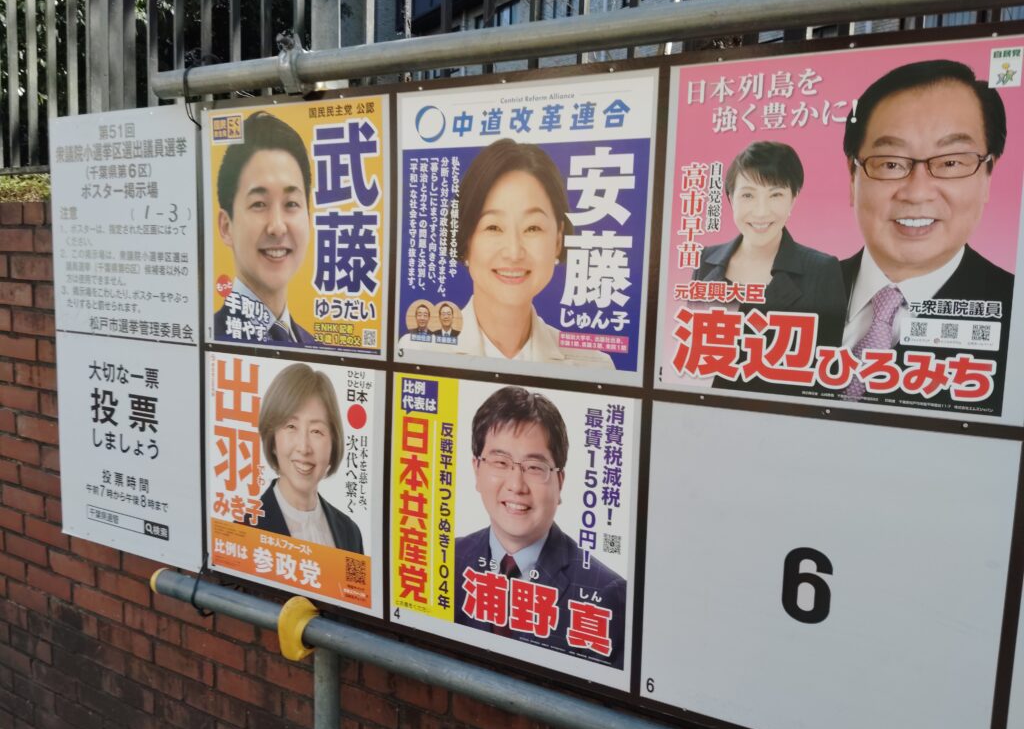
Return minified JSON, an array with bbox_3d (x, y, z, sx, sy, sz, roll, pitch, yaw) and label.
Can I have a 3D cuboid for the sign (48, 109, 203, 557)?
[{"bbox_3d":[-0.806,-0.054,1.718,0.462,0.912,0.012,5,7,30],"label":"sign"}]

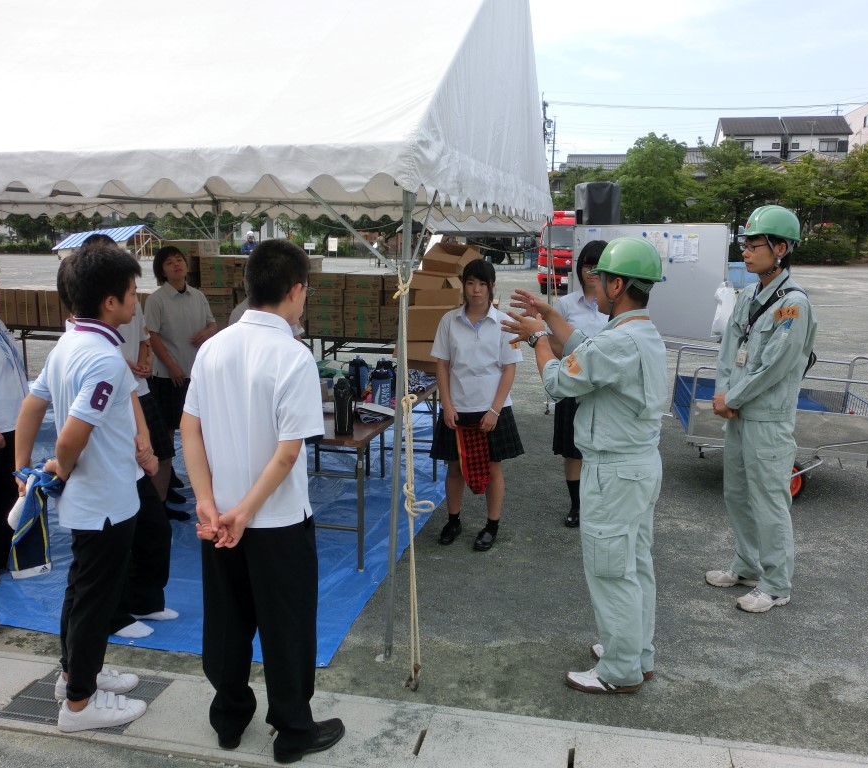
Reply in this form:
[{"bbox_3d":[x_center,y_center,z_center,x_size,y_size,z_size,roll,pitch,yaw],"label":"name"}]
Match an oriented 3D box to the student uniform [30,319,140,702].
[{"bbox_3d":[-1.248,0.448,2.954,0.330,1.350,0.470,-6,12,-31],"label":"student uniform"}]

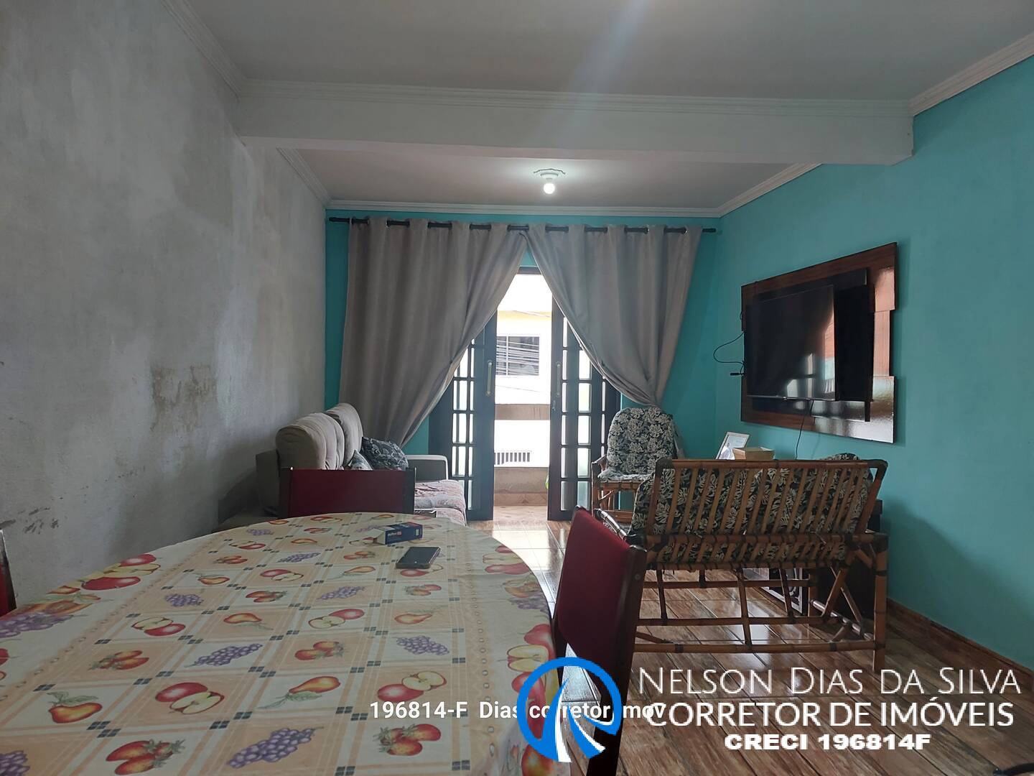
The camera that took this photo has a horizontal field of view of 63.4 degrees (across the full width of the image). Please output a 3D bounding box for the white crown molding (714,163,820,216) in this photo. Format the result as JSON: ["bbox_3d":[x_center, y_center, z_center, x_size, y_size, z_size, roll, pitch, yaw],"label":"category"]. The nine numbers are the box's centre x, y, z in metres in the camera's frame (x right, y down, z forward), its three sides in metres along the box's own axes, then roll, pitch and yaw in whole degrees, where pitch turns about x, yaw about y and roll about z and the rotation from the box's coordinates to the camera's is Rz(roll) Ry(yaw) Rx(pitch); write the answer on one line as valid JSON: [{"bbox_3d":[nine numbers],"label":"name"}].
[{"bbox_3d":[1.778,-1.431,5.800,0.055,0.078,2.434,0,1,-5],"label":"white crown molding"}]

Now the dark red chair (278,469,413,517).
[{"bbox_3d":[-0.551,0.722,2.590,0.452,0.905,0.500,0,1,-5],"label":"dark red chair"}]

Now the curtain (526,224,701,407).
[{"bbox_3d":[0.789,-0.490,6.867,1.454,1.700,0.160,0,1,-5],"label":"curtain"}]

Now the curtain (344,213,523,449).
[{"bbox_3d":[-0.677,-0.330,6.752,1.473,2.050,0.160,0,1,-5],"label":"curtain"}]

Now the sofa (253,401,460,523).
[{"bbox_3d":[-0.821,0.620,4.989,1.030,1.010,2.650,0,1,-5],"label":"sofa"}]

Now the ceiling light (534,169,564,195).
[{"bbox_3d":[0.225,-1.405,5.759,0.210,0.146,0.210,0,1,-5],"label":"ceiling light"}]

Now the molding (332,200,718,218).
[{"bbox_3d":[0.085,-1.465,6.857,3.260,0.078,0.055,0,1,-5],"label":"molding"}]

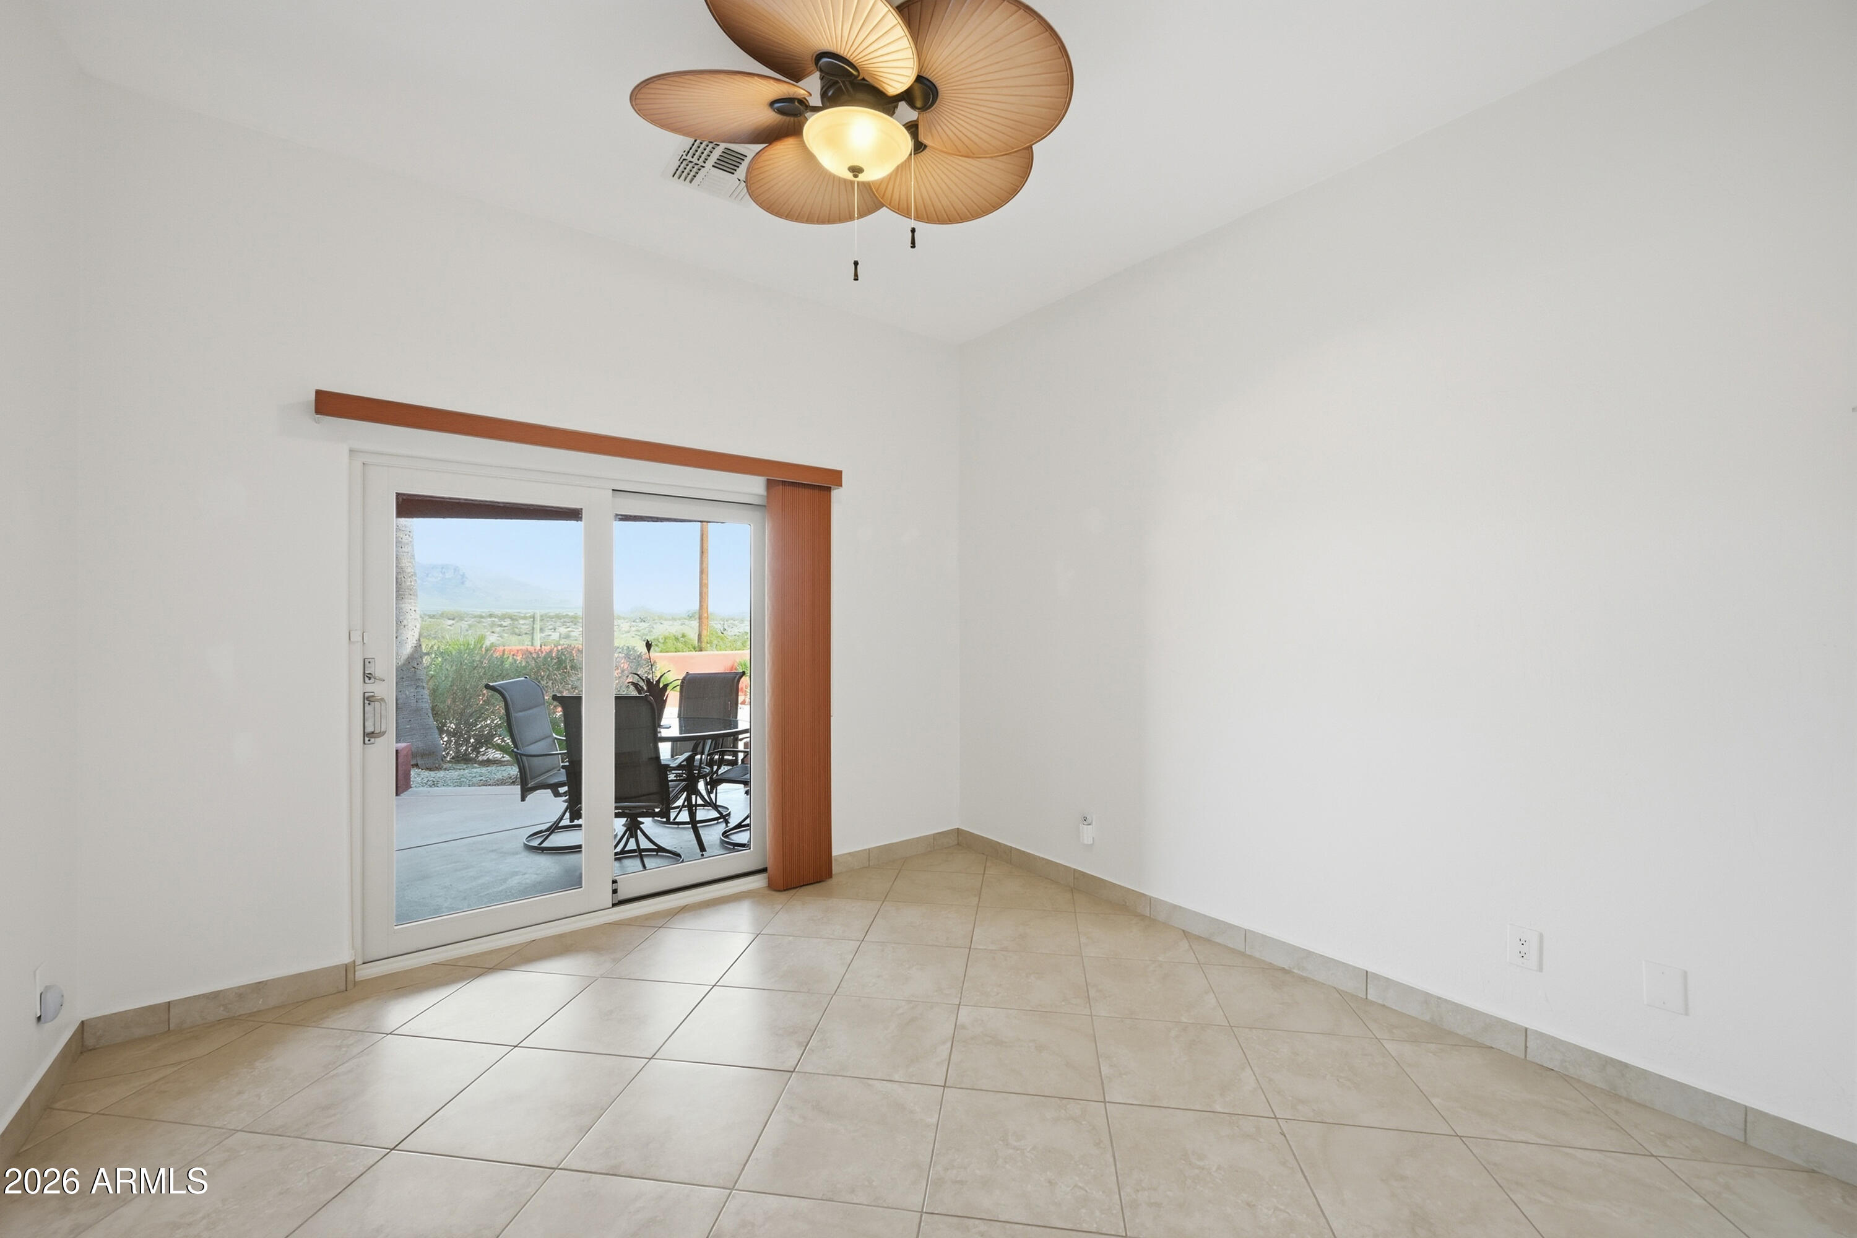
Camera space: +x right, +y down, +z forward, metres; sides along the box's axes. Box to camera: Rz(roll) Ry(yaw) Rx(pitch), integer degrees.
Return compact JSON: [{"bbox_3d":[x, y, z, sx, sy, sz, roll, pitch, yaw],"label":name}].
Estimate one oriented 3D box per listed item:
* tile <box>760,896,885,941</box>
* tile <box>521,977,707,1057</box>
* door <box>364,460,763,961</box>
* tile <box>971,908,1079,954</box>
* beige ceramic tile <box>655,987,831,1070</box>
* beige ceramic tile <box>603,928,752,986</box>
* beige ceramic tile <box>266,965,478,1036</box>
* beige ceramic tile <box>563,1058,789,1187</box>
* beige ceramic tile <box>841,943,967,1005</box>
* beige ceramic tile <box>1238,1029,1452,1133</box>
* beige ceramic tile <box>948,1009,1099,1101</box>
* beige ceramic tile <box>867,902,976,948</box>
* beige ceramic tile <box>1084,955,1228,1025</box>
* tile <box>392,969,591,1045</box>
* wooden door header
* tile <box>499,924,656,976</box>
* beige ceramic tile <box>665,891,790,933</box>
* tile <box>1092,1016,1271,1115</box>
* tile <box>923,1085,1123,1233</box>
[{"bbox_3d":[-0.472,1.386,3.346,0.457,0.010,0.457,0,-1,8],"label":"tile"},{"bbox_3d":[-1.054,1.373,2.501,0.457,0.010,0.457,0,-1,8],"label":"tile"},{"bbox_3d":[-1.505,0.370,3.300,1.710,1.930,0.090,1,-1,-37],"label":"door"},{"bbox_3d":[0.435,1.388,3.214,0.454,0.010,0.454,0,-1,8],"label":"tile"},{"bbox_3d":[-0.599,1.376,2.437,0.457,0.010,0.457,0,-1,8],"label":"beige ceramic tile"},{"bbox_3d":[-0.989,1.376,2.952,0.454,0.010,0.454,0,-1,8],"label":"beige ceramic tile"},{"bbox_3d":[-1.968,1.376,2.635,0.456,0.012,0.456,0,0,8],"label":"beige ceramic tile"},{"bbox_3d":[-0.663,1.369,1.981,0.454,0.010,0.454,0,-1,8],"label":"beige ceramic tile"},{"bbox_3d":[-0.081,1.383,2.828,0.457,0.010,0.457,0,-1,8],"label":"beige ceramic tile"},{"bbox_3d":[1.215,1.382,2.179,0.454,0.010,0.454,0,-1,8],"label":"beige ceramic tile"},{"bbox_3d":[0.310,1.383,2.317,0.456,0.012,0.456,0,0,8],"label":"beige ceramic tile"},{"bbox_3d":[-0.018,1.386,3.278,0.454,0.010,0.454,0,-1,8],"label":"beige ceramic tile"},{"bbox_3d":[0.829,1.389,2.709,0.456,0.012,0.456,0,0,8],"label":"beige ceramic tile"},{"bbox_3d":[-1.513,1.378,2.571,0.456,0.012,0.456,0,0,8],"label":"tile"},{"bbox_3d":[-1.339,-0.745,3.218,2.110,0.089,0.115,1,-1,-37],"label":"wooden door header"},{"bbox_3d":[-1.442,1.374,3.015,0.454,0.010,0.454,0,-1,8],"label":"tile"},{"bbox_3d":[-0.930,1.387,3.418,0.456,0.012,0.456,0,0,8],"label":"beige ceramic tile"},{"bbox_3d":[0.762,1.380,2.243,0.454,0.010,0.454,0,-1,8],"label":"tile"},{"bbox_3d":[0.246,1.374,1.855,0.457,0.010,0.457,0,-1,8],"label":"tile"}]

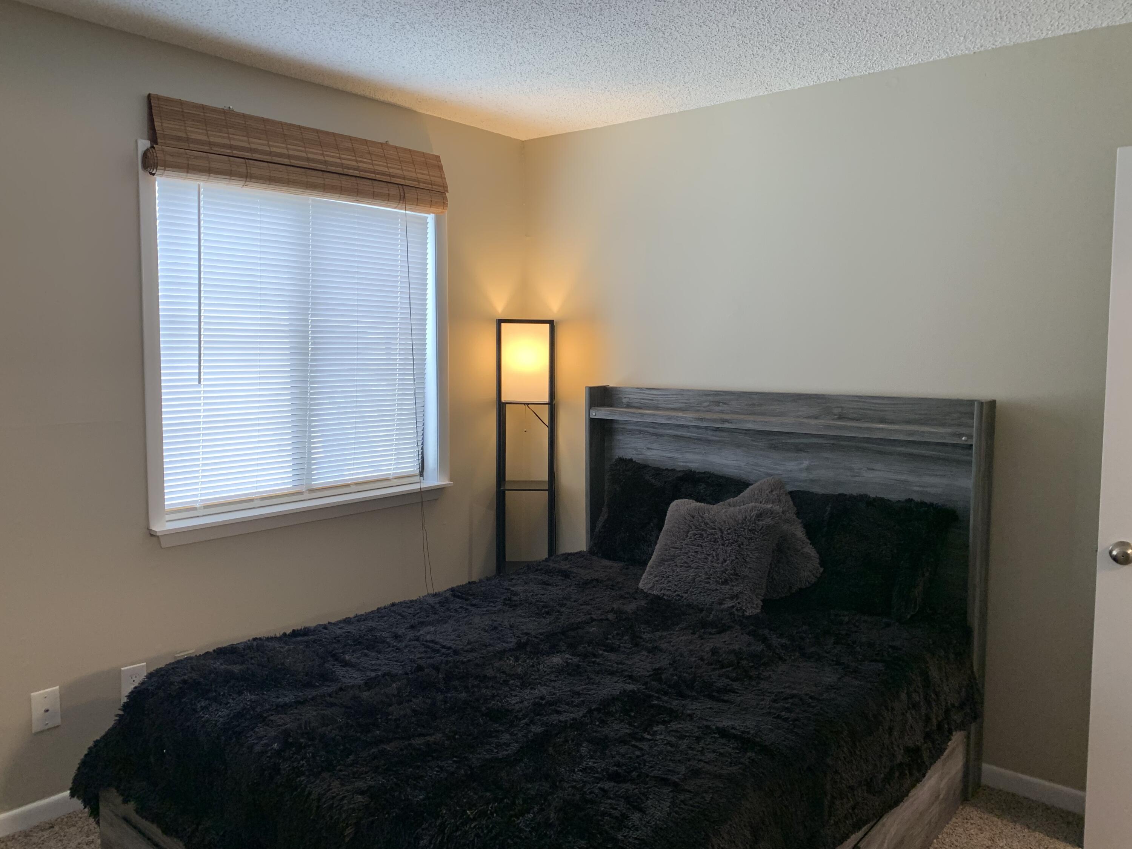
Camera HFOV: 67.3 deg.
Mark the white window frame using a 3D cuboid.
[{"bbox_3d":[-0.945,-0.285,3.245,0.105,1.306,1.324,4,7,39],"label":"white window frame"}]

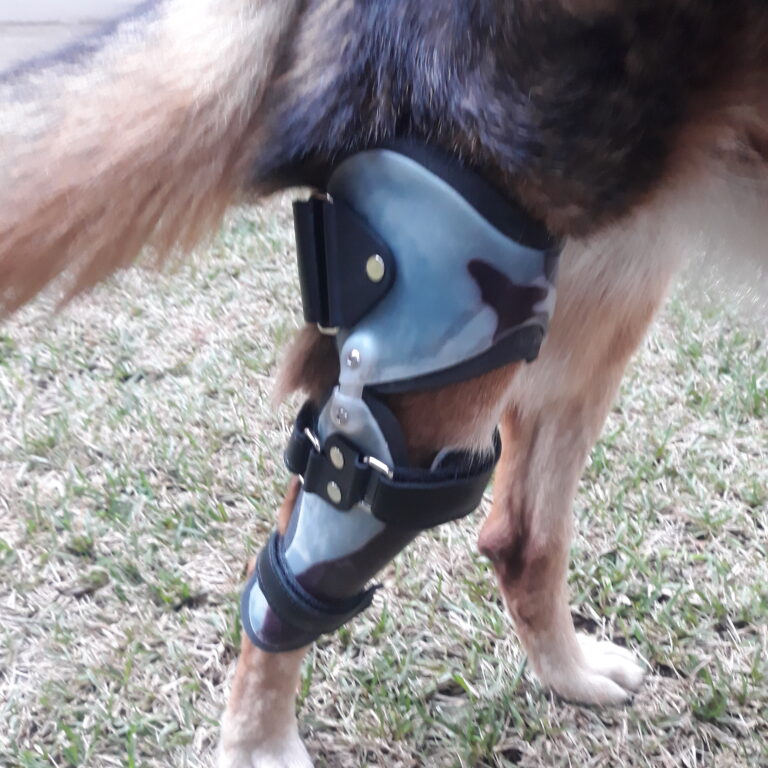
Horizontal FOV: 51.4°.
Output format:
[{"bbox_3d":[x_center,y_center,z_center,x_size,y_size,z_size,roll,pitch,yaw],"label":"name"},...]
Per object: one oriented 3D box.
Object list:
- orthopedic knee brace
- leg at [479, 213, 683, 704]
[{"bbox_3d":[0.012,0.003,0.506,0.170,0.310,0.125,18,29,16],"label":"orthopedic knee brace"},{"bbox_3d":[0.122,0.053,0.549,0.145,0.360,0.100,4,28,7],"label":"leg"}]

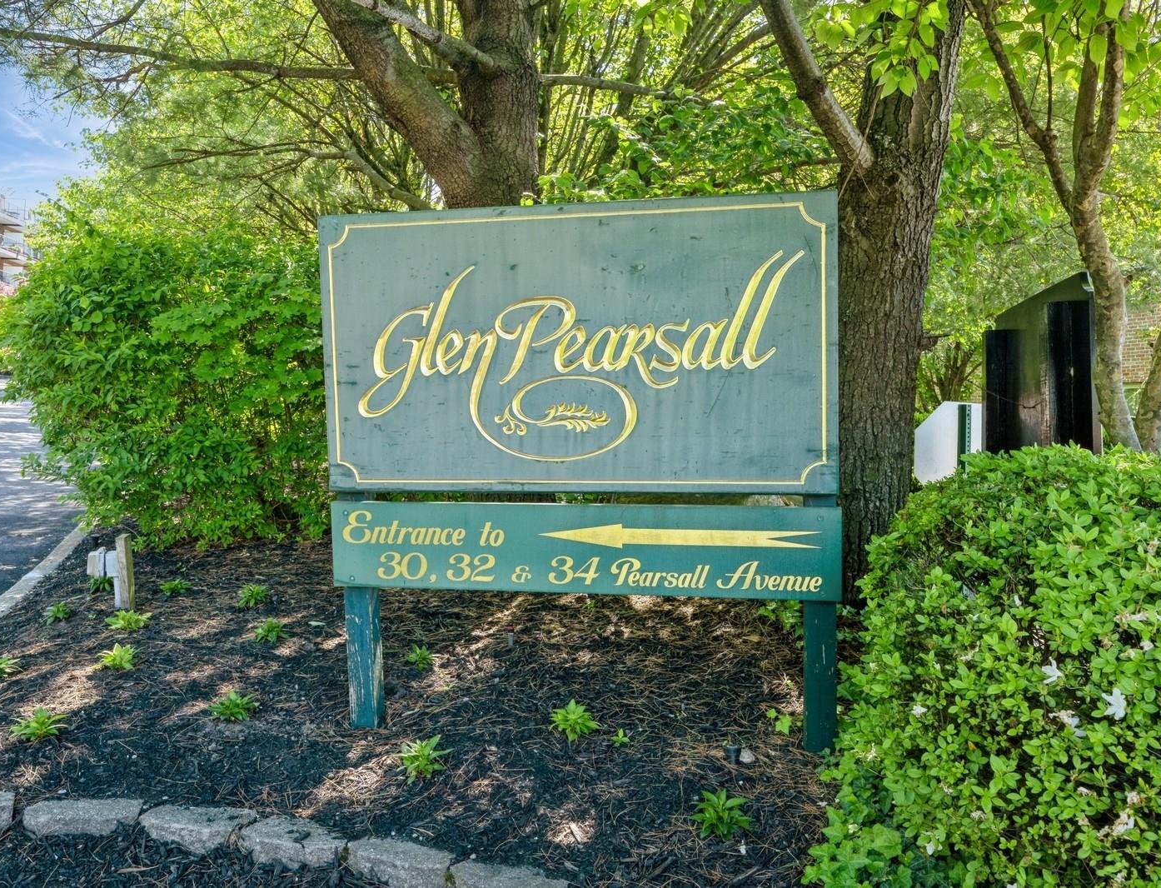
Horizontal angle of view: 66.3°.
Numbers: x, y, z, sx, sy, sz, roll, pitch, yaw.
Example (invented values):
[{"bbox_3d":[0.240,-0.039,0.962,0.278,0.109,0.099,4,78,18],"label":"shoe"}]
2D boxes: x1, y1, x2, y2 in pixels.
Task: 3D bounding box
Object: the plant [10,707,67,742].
[{"bbox_3d":[-1.770,0.914,2.900,0.180,0.110,0.170,-1,1,0],"label":"plant"}]

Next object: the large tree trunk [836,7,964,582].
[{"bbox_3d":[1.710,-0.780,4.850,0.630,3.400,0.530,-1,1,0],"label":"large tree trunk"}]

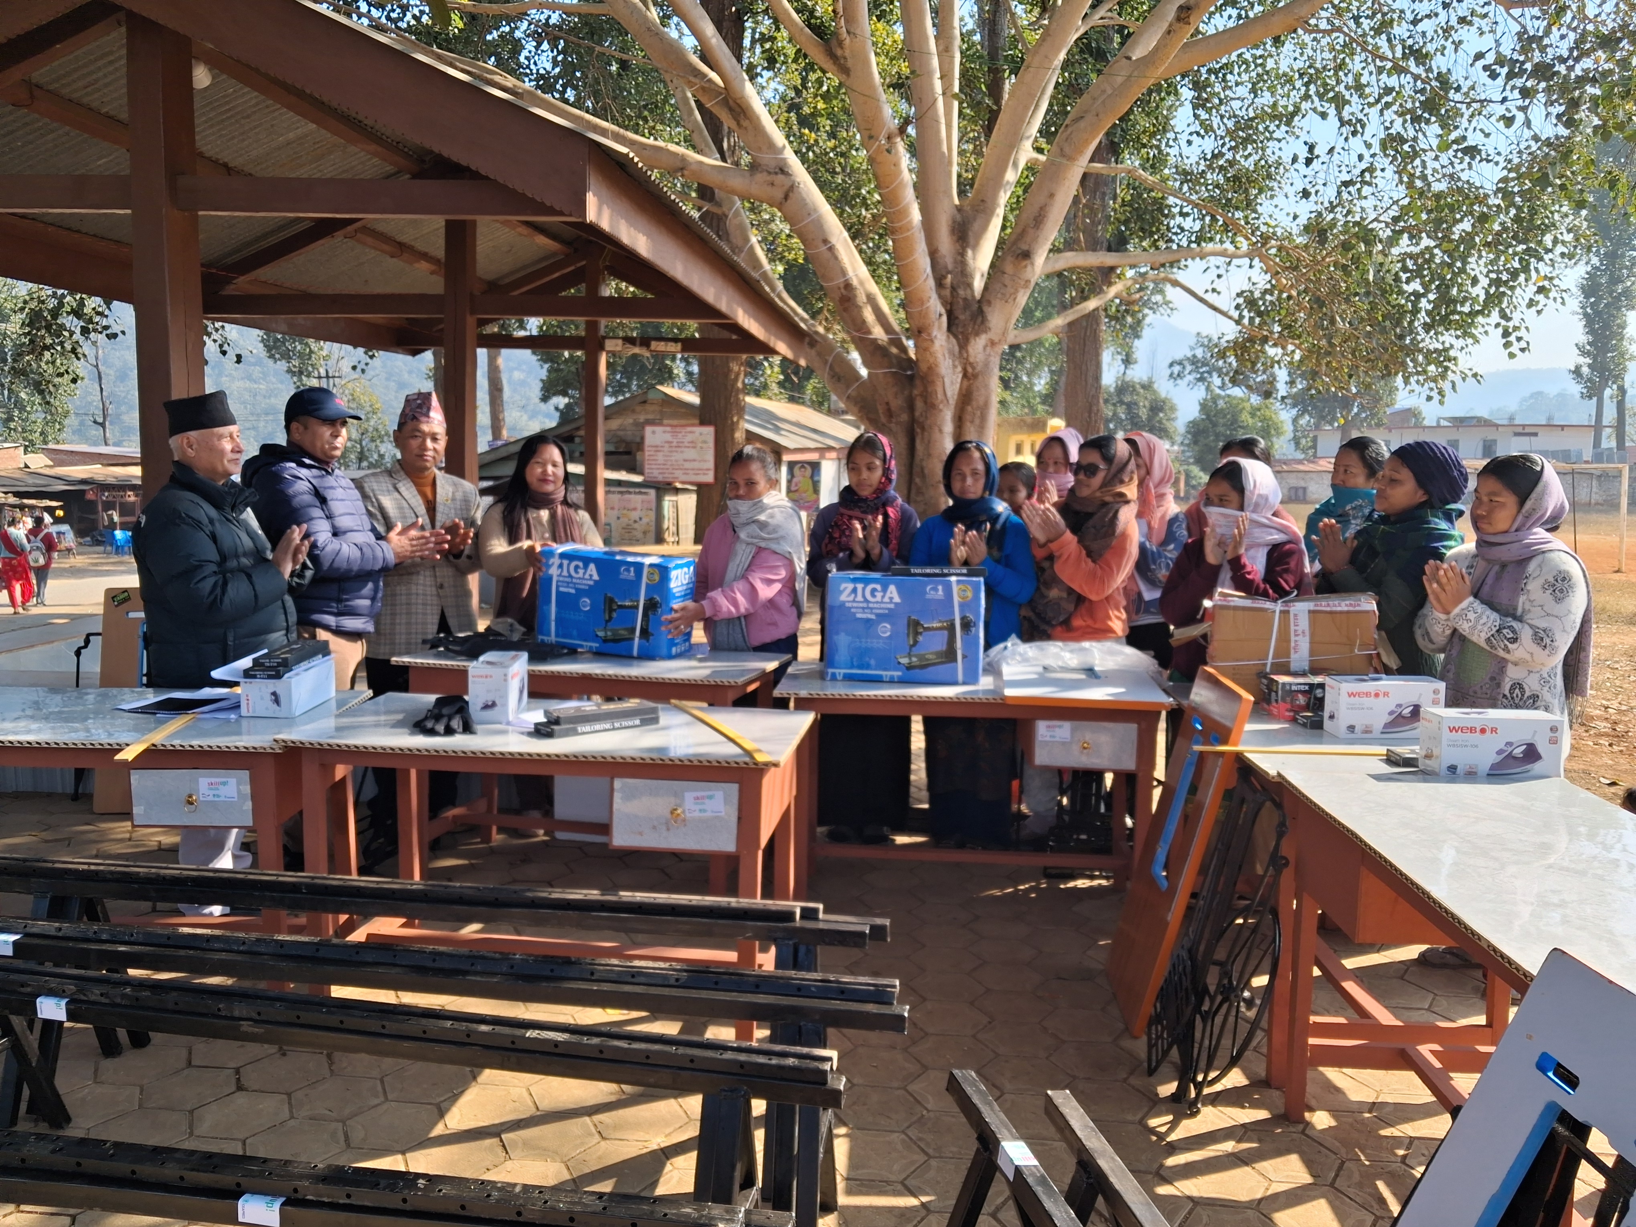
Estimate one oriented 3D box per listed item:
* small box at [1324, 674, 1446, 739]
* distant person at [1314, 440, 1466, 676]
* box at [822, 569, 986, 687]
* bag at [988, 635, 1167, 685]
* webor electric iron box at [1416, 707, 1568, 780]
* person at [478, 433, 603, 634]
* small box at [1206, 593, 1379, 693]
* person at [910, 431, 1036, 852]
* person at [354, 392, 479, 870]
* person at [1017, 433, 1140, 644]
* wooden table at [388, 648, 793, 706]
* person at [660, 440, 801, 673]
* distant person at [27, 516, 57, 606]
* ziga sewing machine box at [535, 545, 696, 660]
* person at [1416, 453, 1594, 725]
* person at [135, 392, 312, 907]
[{"bbox_3d":[1.523,0.251,3.430,0.290,0.140,0.100,1,6,-9],"label":"small box"},{"bbox_3d":[1.907,0.220,4.245,0.460,1.574,0.500,-2,7,-30],"label":"distant person"},{"bbox_3d":[0.288,0.043,4.175,0.495,0.330,0.215,2,6,6],"label":"box"},{"bbox_3d":[0.846,0.157,4.267,0.600,0.120,0.360,2,6,5],"label":"bag"},{"bbox_3d":[1.564,0.301,2.960,0.284,0.139,0.103,1,6,-3],"label":"webor electric iron box"},{"bbox_3d":[-1.072,0.077,4.988,0.500,1.555,0.450,0,6,-15],"label":"person"},{"bbox_3d":[1.440,0.112,3.944,0.470,0.305,0.250,3,6,11],"label":"small box"},{"bbox_3d":[0.600,0.106,5.011,0.500,1.555,0.420,3,6,8],"label":"person"},{"bbox_3d":[-1.408,0.065,4.484,0.490,1.668,0.380,-1,6,-18],"label":"person"},{"bbox_3d":[1.011,0.098,4.958,0.420,1.590,0.460,-4,8,-40],"label":"person"},{"bbox_3d":[-0.773,0.542,4.441,1.220,0.760,0.610,3,6,11],"label":"wooden table"},{"bbox_3d":[-0.298,0.106,4.944,0.500,1.521,0.520,6,8,37],"label":"person"},{"bbox_3d":[-12.960,-0.885,21.300,0.500,1.540,0.380,-2,7,-28],"label":"distant person"},{"bbox_3d":[-0.725,-0.043,4.611,0.500,0.335,0.225,7,9,18],"label":"ziga sewing machine box"},{"bbox_3d":[1.960,0.310,3.627,0.410,1.521,0.460,-2,7,-28],"label":"person"},{"bbox_3d":[-1.883,0.122,4.029,0.460,1.625,0.520,4,6,20],"label":"person"}]

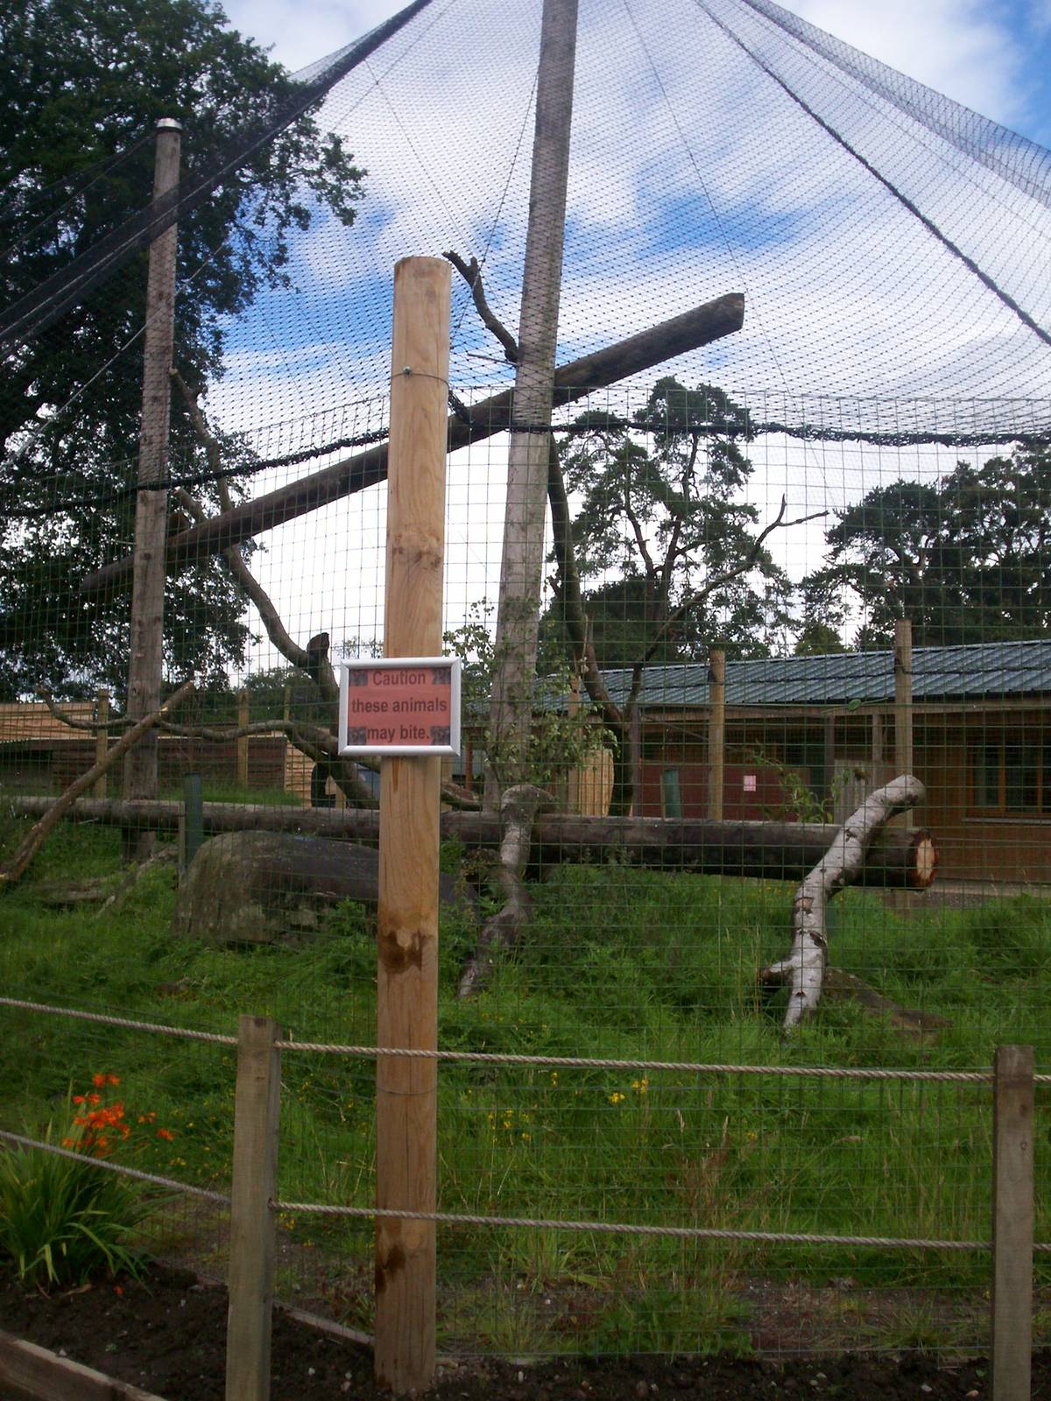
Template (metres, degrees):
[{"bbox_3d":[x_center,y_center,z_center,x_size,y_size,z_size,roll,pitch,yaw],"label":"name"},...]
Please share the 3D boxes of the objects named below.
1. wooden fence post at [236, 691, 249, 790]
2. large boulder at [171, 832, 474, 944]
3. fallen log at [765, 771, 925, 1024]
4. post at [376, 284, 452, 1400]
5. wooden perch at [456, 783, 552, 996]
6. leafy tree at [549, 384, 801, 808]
[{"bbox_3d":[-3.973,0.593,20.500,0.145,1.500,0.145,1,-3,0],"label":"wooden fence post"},{"bbox_3d":[-1.449,1.340,10.400,2.050,0.820,1.200,1,-3,0],"label":"large boulder"},{"bbox_3d":[1.805,1.132,8.300,0.900,1.330,0.850,1,-3,0],"label":"fallen log"},{"bbox_3d":[-0.280,0.276,3.615,0.147,2.796,0.147,1,-3,0],"label":"post"},{"bbox_3d":[-0.129,1.205,9.300,0.580,1.250,0.800,1,-3,0],"label":"wooden perch"},{"bbox_3d":[3.291,-2.332,32.242,5.500,9.794,5.200,1,-3,0],"label":"leafy tree"}]

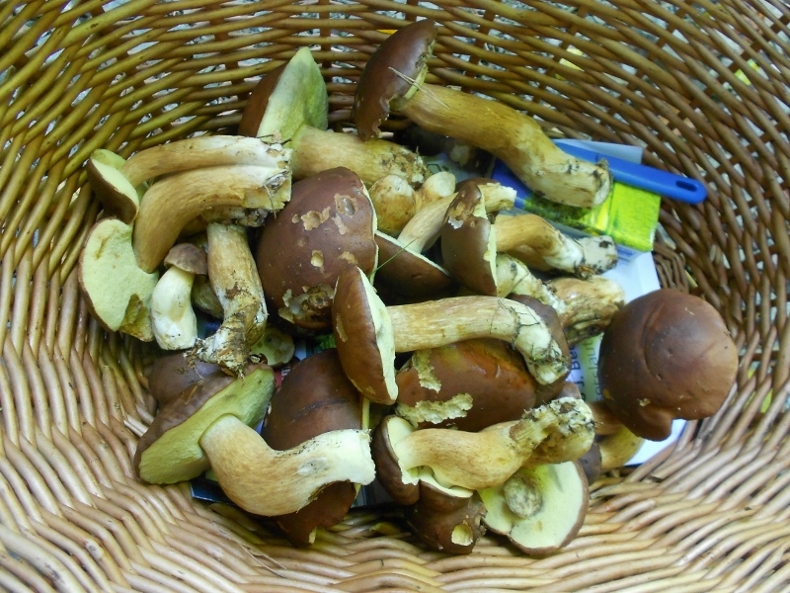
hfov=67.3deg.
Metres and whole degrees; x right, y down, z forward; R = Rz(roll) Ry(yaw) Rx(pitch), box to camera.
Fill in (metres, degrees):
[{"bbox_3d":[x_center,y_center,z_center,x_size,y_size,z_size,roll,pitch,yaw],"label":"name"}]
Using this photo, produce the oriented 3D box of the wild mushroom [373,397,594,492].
[{"bbox_3d":[0.050,0.083,0.330,0.118,0.060,0.058,-10,75,15],"label":"wild mushroom"}]

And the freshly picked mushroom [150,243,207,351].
[{"bbox_3d":[-0.131,0.000,0.360,0.031,0.031,0.064,3,104,-20],"label":"freshly picked mushroom"}]

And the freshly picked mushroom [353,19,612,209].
[{"bbox_3d":[0.056,-0.105,0.360,0.164,0.078,0.082,28,108,-6],"label":"freshly picked mushroom"}]

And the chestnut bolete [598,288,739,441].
[{"bbox_3d":[0.158,0.042,0.352,0.079,0.060,0.080,0,78,6],"label":"chestnut bolete"}]

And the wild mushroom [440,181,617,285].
[{"bbox_3d":[0.080,-0.036,0.355,0.106,0.062,0.064,6,97,-7],"label":"wild mushroom"}]

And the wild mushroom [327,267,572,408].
[{"bbox_3d":[0.033,0.022,0.337,0.134,0.076,0.078,-6,86,9],"label":"wild mushroom"}]

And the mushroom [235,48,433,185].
[{"bbox_3d":[-0.037,-0.112,0.378,0.118,0.080,0.080,19,106,22],"label":"mushroom"}]

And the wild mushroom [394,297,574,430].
[{"bbox_3d":[0.054,0.041,0.358,0.103,0.060,0.078,0,84,0],"label":"wild mushroom"}]

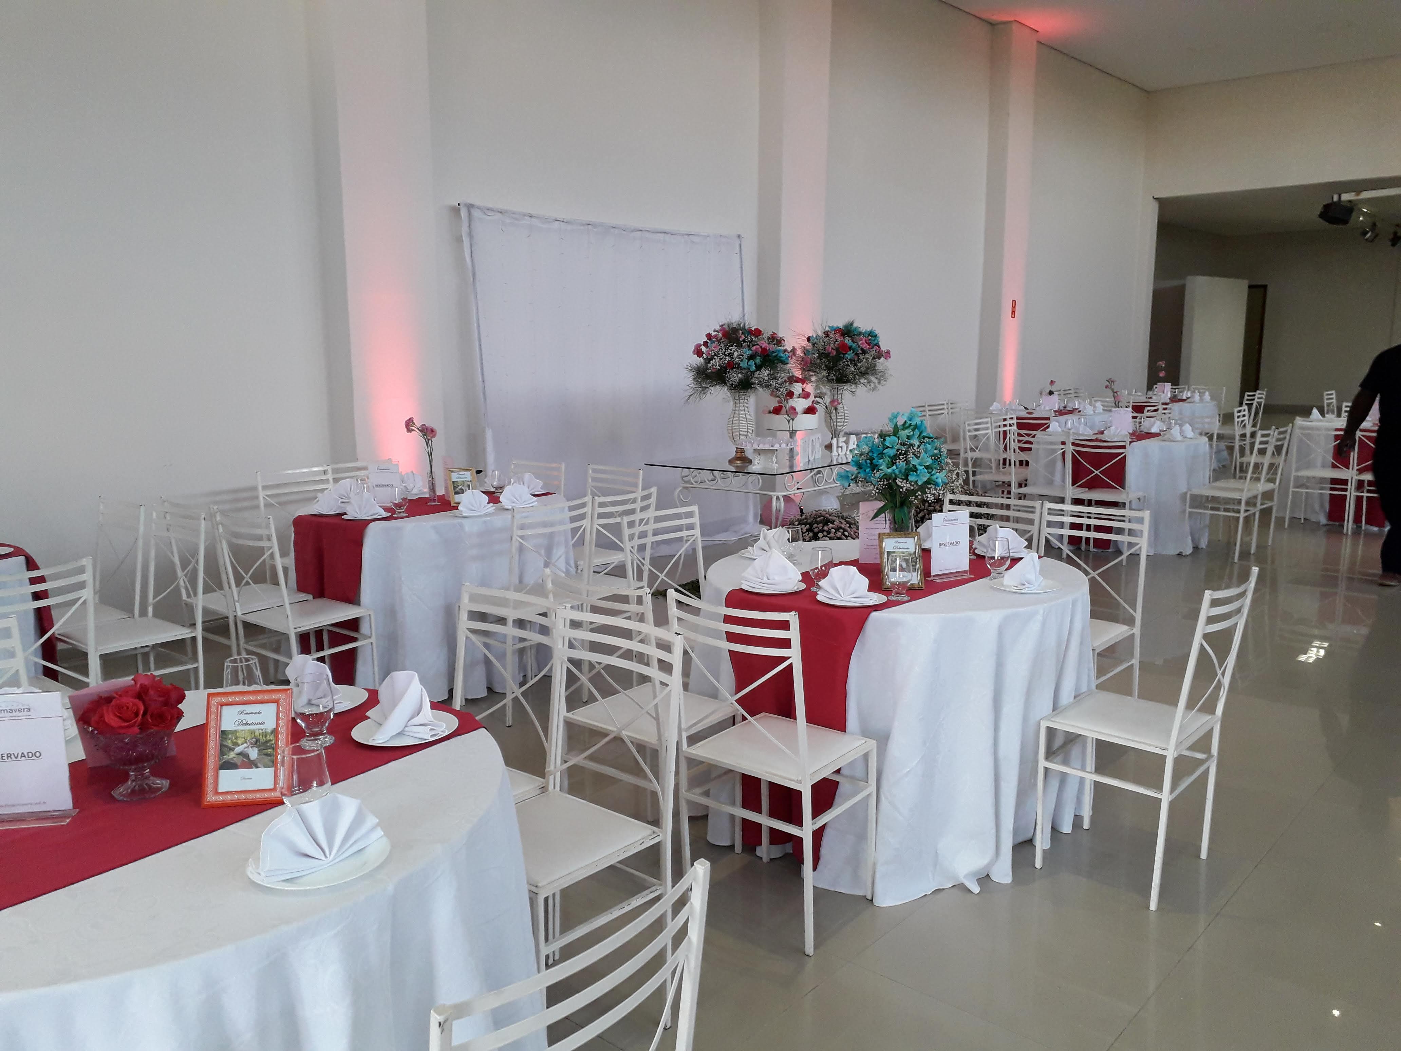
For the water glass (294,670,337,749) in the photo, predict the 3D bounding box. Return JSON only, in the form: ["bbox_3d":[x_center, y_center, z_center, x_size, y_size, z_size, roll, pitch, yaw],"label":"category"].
[{"bbox_3d":[-0.713,0.342,2.026,0.076,0.127,0.076,0,10,0],"label":"water glass"}]

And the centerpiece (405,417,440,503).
[{"bbox_3d":[-1.307,-0.305,5.128,0.160,0.410,0.110,0,10,0],"label":"centerpiece"}]

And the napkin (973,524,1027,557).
[{"bbox_3d":[1.050,0.044,3.798,0.177,0.098,0.121,9,13,44],"label":"napkin"}]

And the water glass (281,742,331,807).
[{"bbox_3d":[-0.600,0.403,1.664,0.076,0.127,0.076,0,10,0],"label":"water glass"}]

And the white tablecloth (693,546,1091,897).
[{"bbox_3d":[0.645,0.537,3.724,1.360,0.785,1.400,0,10,0],"label":"white tablecloth"}]

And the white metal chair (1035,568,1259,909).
[{"bbox_3d":[1.271,0.563,3.130,0.451,0.904,0.400,9,13,41],"label":"white metal chair"}]

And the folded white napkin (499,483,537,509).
[{"bbox_3d":[-0.819,-0.143,4.840,0.165,0.098,0.105,-8,13,-39],"label":"folded white napkin"}]

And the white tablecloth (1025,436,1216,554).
[{"bbox_3d":[3.238,-0.291,8.471,1.356,0.797,1.356,7,12,37],"label":"white tablecloth"}]

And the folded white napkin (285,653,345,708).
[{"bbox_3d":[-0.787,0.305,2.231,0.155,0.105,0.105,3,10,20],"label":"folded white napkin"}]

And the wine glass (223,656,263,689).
[{"bbox_3d":[-0.871,0.326,2.093,0.077,0.128,0.077,0,10,0],"label":"wine glass"}]

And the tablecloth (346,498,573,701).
[{"bbox_3d":[-1.189,0.275,4.979,1.140,0.765,1.250,0,10,0],"label":"tablecloth"}]

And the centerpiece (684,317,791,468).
[{"bbox_3d":[0.250,-0.828,6.779,0.640,0.875,0.600,0,10,0],"label":"centerpiece"}]

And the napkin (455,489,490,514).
[{"bbox_3d":[-1.008,-0.110,4.830,0.155,0.100,0.130,-4,10,-20],"label":"napkin"}]

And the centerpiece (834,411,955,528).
[{"bbox_3d":[0.674,-0.129,3.752,0.380,0.530,0.360,0,10,0],"label":"centerpiece"}]

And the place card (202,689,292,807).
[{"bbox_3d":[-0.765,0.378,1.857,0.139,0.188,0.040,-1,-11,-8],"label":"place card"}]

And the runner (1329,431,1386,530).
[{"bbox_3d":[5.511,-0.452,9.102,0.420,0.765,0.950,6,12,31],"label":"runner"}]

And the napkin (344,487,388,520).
[{"bbox_3d":[-1.400,-0.102,4.586,0.165,0.107,0.105,0,10,-2],"label":"napkin"}]

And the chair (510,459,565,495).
[{"bbox_3d":[-0.992,0.139,5.733,0.400,0.904,0.451,8,12,38],"label":"chair"}]

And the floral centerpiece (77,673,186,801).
[{"bbox_3d":[-0.932,0.341,1.802,0.172,0.198,0.165,-4,10,-20],"label":"floral centerpiece"}]

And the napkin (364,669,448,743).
[{"bbox_3d":[-0.579,0.346,2.144,0.135,0.110,0.148,-8,12,-38],"label":"napkin"}]

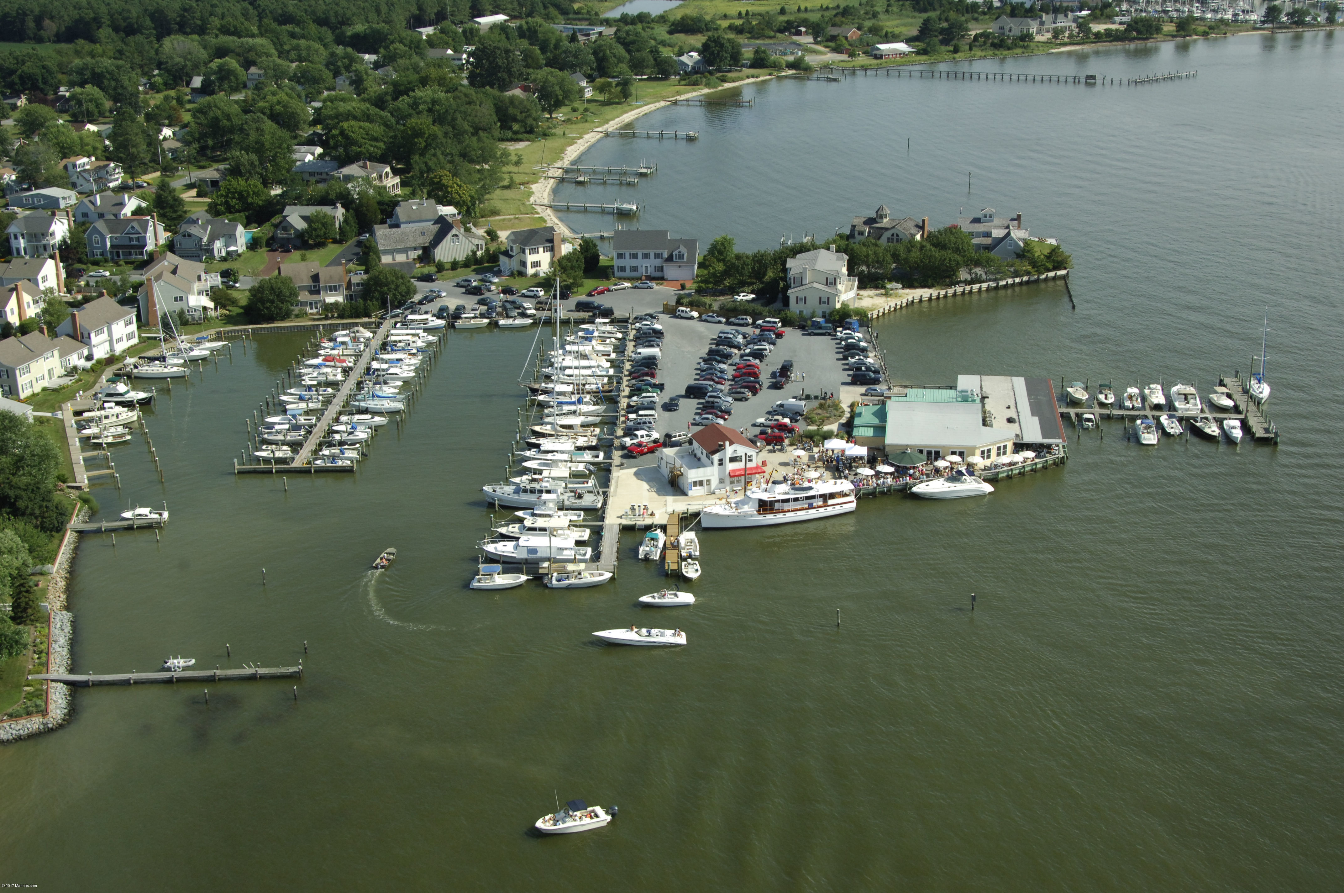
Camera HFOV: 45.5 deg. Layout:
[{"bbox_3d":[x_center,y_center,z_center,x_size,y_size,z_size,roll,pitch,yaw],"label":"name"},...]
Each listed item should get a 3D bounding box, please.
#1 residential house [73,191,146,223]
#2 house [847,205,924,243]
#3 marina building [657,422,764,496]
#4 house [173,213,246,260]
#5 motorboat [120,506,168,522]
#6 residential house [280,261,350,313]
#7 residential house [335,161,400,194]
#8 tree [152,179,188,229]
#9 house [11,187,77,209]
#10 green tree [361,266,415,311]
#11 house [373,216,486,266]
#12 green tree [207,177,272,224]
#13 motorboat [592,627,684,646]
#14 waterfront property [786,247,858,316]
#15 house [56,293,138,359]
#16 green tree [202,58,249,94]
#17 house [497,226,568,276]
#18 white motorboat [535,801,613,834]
[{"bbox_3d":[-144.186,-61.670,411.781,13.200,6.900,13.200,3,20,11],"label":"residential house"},{"bbox_3d":[49.201,-49.755,365.669,16.500,11.500,12.000,4,19,13],"label":"house"},{"bbox_3d":[5.323,1.037,228.880,10.700,7.200,11.800,-8,21,-19],"label":"marina building"},{"bbox_3d":[-105.530,-47.790,366.382,13.600,8.200,11.500,1,19,3],"label":"house"},{"bbox_3d":[-72.349,9.392,219.045,6.200,2.100,2.400,-5,20,-12],"label":"motorboat"},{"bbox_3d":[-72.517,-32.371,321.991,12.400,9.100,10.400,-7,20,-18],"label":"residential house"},{"bbox_3d":[-84.793,-75.257,447.507,19.500,7.300,12.000,5,20,17],"label":"residential house"},{"bbox_3d":[-126.178,-61.245,402.604,8.600,11.600,8.600,-1,19,0],"label":"tree"},{"bbox_3d":[-164.709,-65.031,419.296,14.200,3.900,8.600,2,20,7],"label":"house"},{"bbox_3d":[-57.500,-32.692,323.224,10.500,8.000,10.500,0,19,0],"label":"green tree"},{"bbox_3d":[-55.097,-46.434,362.241,23.500,8.000,13.000,-5,19,-13],"label":"house"},{"bbox_3d":[-108.842,-62.563,401.967,15.500,10.200,15.500,-1,20,0],"label":"green tree"},{"bbox_3d":[-3.646,21.729,184.528,10.600,1.400,2.500,-1,20,-1],"label":"motorboat"},{"bbox_3d":[29.304,-32.143,316.102,13.400,9.500,17.000,3,20,9],"label":"waterfront property"},{"bbox_3d":[-104.541,-21.735,291.885,8.600,8.700,11.700,4,21,13],"label":"house"},{"bbox_3d":[-181.570,-149.428,650.087,17.000,16.000,17.000,-1,19,0],"label":"green tree"},{"bbox_3d":[-30.380,-43.037,349.957,11.400,9.000,12.000,-10,21,-24],"label":"house"},{"bbox_3d":[-8.979,33.236,144.892,7.100,2.200,2.450,-7,20,-17],"label":"white motorboat"}]

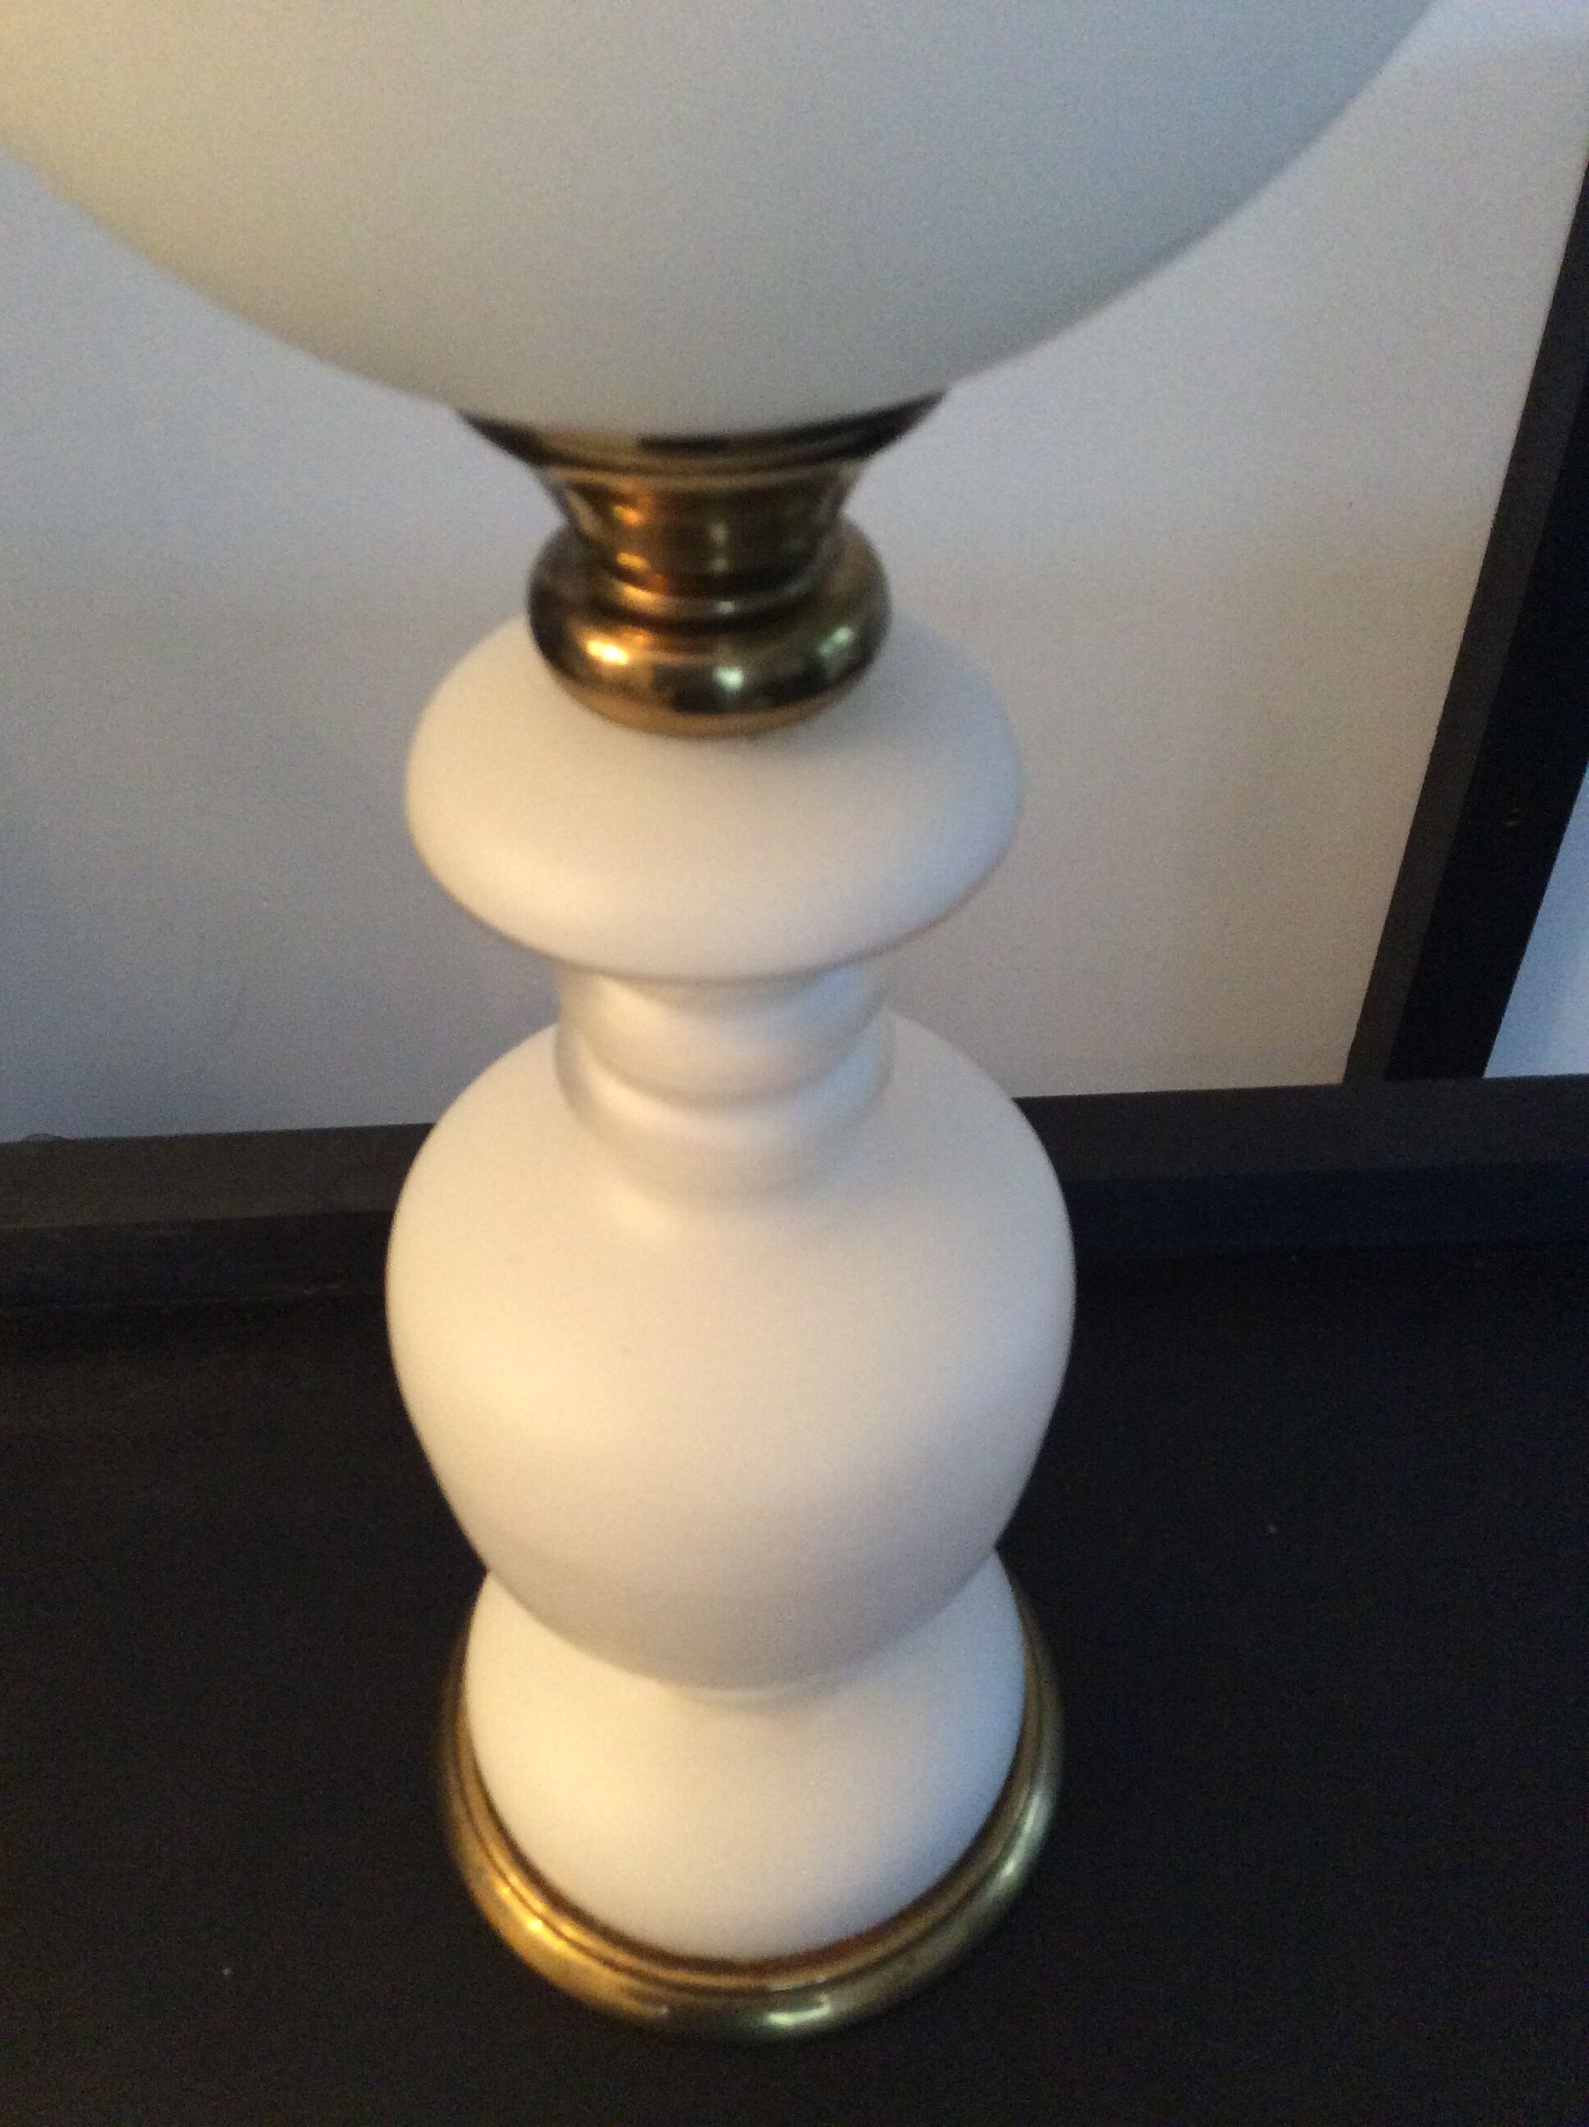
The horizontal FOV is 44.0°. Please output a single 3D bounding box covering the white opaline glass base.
[{"bbox_3d":[-0.014,0.153,0.534,0.155,0.070,0.155,0,44,0],"label":"white opaline glass base"}]

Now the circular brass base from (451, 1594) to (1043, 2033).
[{"bbox_3d":[-0.014,0.183,0.563,0.180,0.027,0.180,0,44,0],"label":"circular brass base"}]

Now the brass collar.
[{"bbox_3d":[-0.013,-0.088,0.299,0.077,0.058,0.077,0,44,0],"label":"brass collar"}]

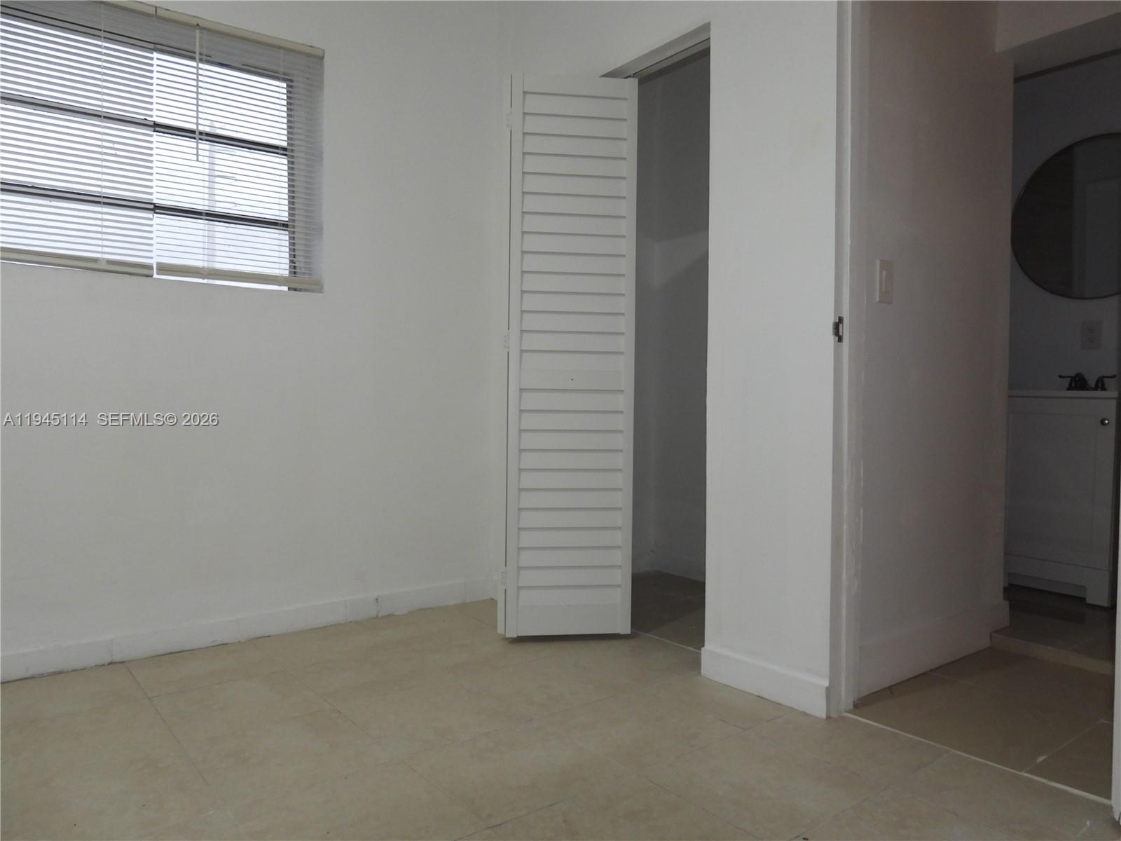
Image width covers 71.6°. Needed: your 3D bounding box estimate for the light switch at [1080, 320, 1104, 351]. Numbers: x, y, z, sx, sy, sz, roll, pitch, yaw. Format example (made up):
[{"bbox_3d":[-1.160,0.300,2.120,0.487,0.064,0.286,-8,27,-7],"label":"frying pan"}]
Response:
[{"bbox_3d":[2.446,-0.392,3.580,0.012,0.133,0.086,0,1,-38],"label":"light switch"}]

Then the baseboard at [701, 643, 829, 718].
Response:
[{"bbox_3d":[0.585,0.757,2.267,0.016,0.090,0.432,0,1,-38],"label":"baseboard"}]

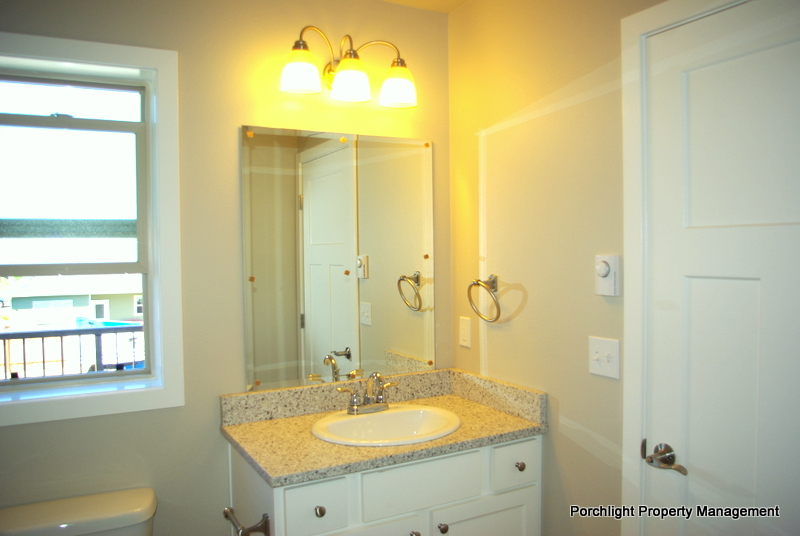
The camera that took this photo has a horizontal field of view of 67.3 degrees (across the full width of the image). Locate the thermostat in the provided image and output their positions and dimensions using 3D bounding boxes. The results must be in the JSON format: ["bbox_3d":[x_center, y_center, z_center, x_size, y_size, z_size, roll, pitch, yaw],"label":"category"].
[{"bbox_3d":[0.608,0.022,1.768,0.030,0.118,0.070,-1,1,-30],"label":"thermostat"}]

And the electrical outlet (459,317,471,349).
[{"bbox_3d":[0.263,0.258,2.406,0.010,0.115,0.070,-1,1,-30],"label":"electrical outlet"}]

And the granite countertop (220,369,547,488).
[{"bbox_3d":[-0.056,0.493,2.028,0.945,0.129,0.560,-1,1,-30],"label":"granite countertop"}]

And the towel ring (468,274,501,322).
[{"bbox_3d":[0.318,0.116,2.218,0.095,0.174,0.165,-1,1,-30],"label":"towel ring"}]

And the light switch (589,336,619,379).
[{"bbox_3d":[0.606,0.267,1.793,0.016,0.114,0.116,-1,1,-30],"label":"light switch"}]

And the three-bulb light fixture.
[{"bbox_3d":[-0.182,-0.704,2.144,0.522,0.272,0.200,-1,1,-30],"label":"three-bulb light fixture"}]

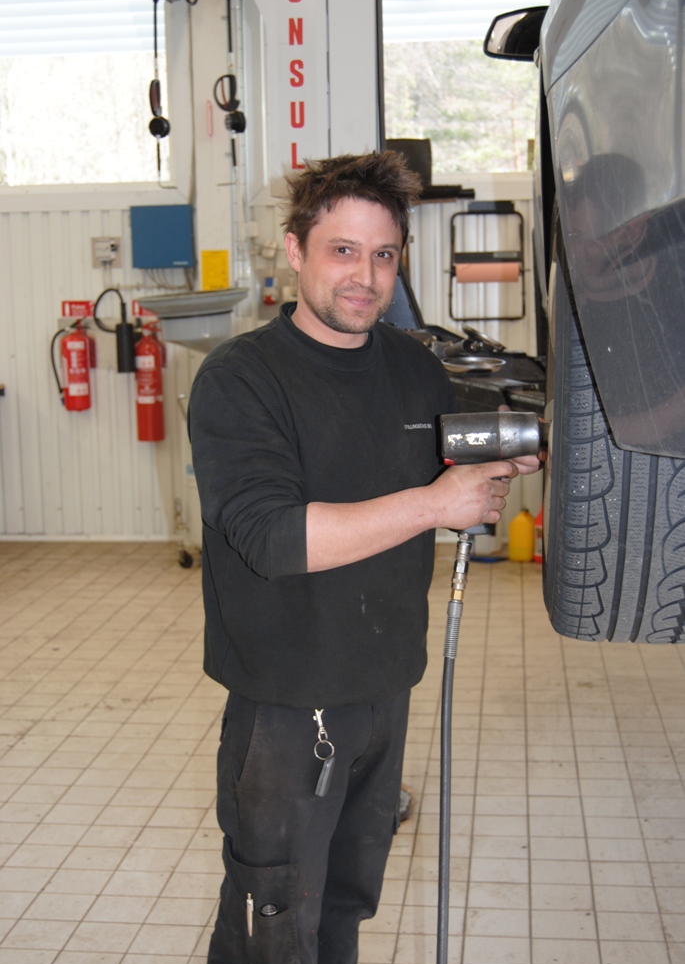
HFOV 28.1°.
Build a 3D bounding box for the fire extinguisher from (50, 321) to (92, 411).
[{"bbox_3d":[-1.502,-0.647,7.579,0.212,0.492,0.172,-1,9,0],"label":"fire extinguisher"}]

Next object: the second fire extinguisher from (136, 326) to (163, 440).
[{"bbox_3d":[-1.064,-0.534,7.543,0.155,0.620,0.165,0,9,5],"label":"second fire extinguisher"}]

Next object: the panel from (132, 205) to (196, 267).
[{"bbox_3d":[-0.983,-1.341,7.485,0.325,0.333,0.110,0,9,7],"label":"panel"}]

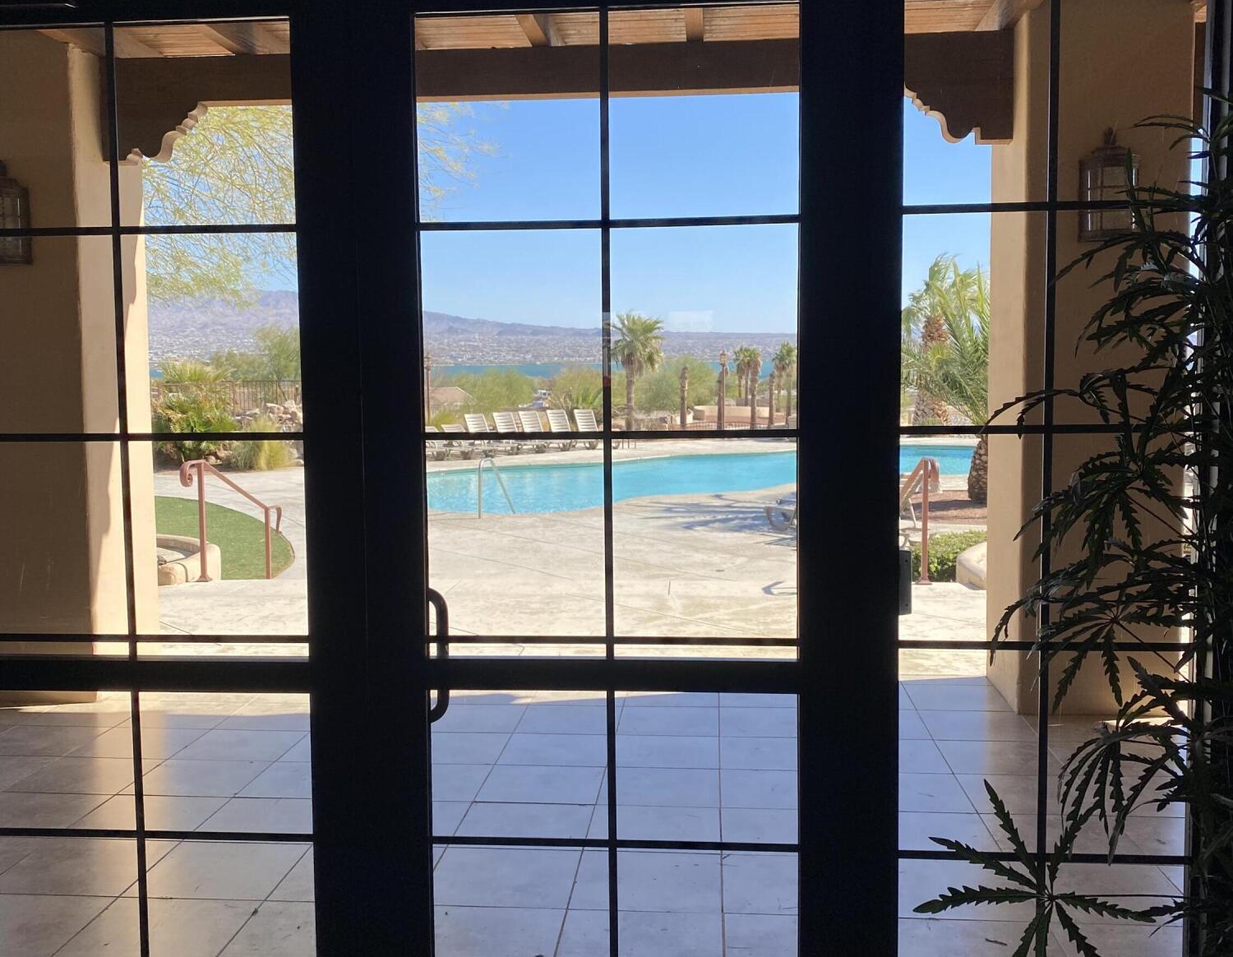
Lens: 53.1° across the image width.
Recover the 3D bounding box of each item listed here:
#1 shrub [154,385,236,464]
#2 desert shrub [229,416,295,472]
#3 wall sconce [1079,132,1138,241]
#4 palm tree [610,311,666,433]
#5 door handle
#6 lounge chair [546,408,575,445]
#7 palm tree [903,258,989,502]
[{"bbox_3d":[-9.484,-1.159,27.237,1.950,1.720,1.800,0,5,4],"label":"shrub"},{"bbox_3d":[-7.482,-0.785,26.037,1.300,1.130,1.150,0,5,4],"label":"desert shrub"},{"bbox_3d":[2.158,-1.282,5.417,0.250,0.485,0.180,0,5,4],"label":"wall sconce"},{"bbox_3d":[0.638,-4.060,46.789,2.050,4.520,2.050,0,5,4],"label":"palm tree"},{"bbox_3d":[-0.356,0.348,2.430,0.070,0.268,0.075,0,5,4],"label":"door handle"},{"bbox_3d":[-1.126,-1.205,30.967,0.680,0.930,1.750,-5,7,-37],"label":"lounge chair"},{"bbox_3d":[5.526,-1.472,18.431,2.900,3.680,2.900,0,5,4],"label":"palm tree"}]

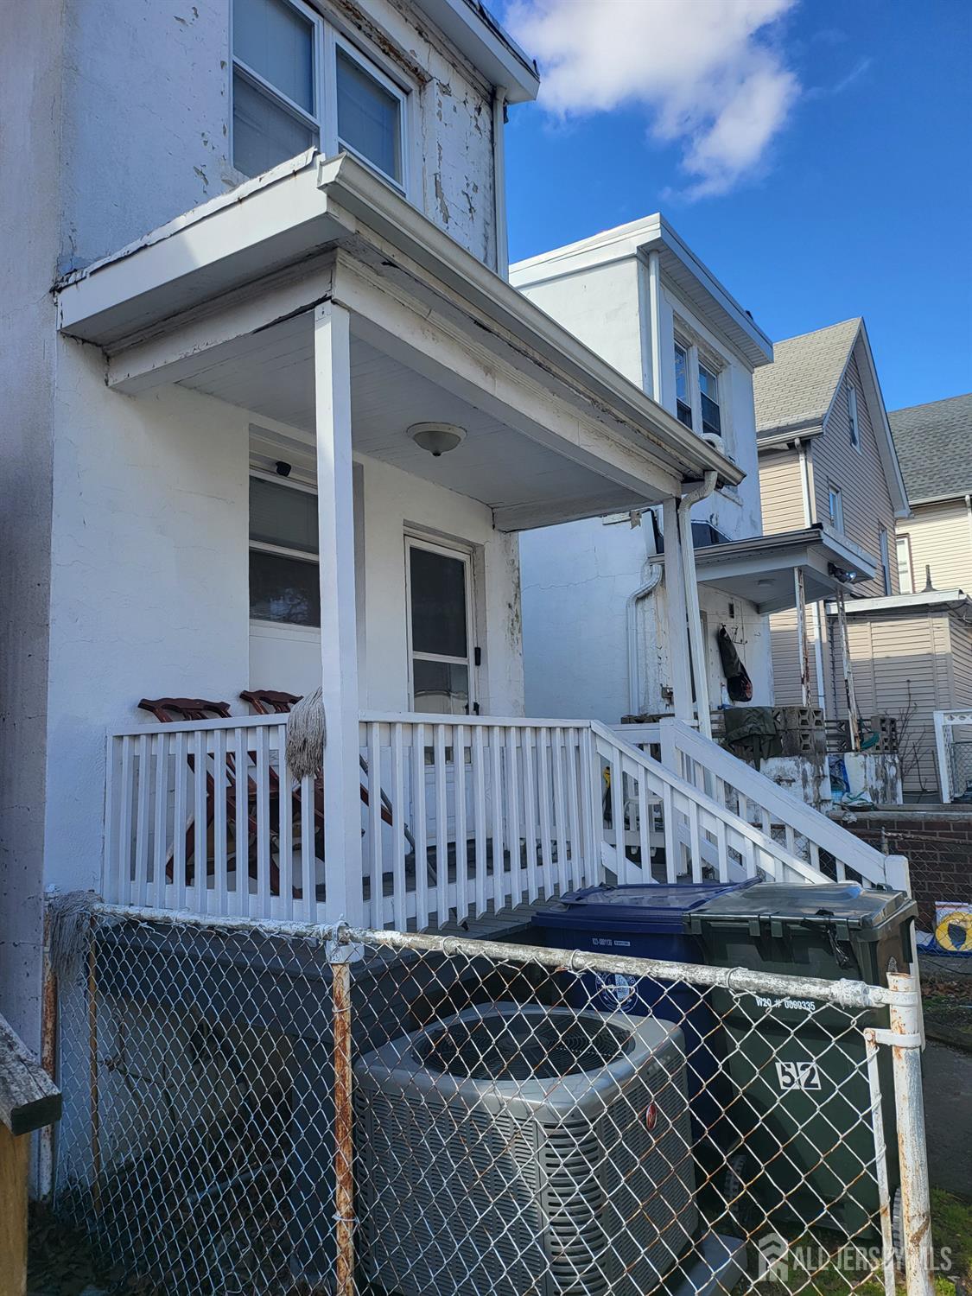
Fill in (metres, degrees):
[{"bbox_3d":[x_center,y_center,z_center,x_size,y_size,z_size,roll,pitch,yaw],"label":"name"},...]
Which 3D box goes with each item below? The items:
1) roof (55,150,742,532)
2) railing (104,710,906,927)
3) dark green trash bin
[{"bbox_3d":[0.001,-1.310,5.242,1.646,0.400,4.267,-6,-8,32],"label":"roof"},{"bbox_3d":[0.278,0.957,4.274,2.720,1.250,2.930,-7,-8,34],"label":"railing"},{"bbox_3d":[1.192,1.427,3.307,0.637,1.054,0.731,-6,-8,32],"label":"dark green trash bin"}]

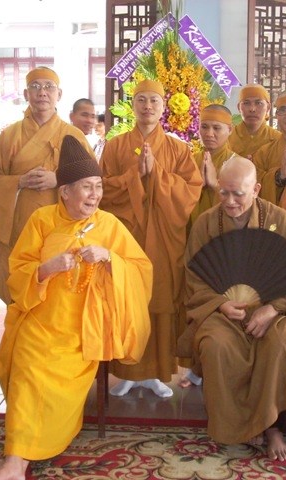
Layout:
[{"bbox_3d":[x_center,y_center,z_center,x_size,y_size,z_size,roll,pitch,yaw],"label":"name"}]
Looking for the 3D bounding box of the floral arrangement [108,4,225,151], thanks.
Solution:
[{"bbox_3d":[0.195,-1.161,5.701,1.000,1.550,0.500,1,7,3],"label":"floral arrangement"}]

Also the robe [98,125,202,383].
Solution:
[{"bbox_3d":[0.034,0.055,3.698,0.530,1.340,0.450,1,7,0],"label":"robe"}]

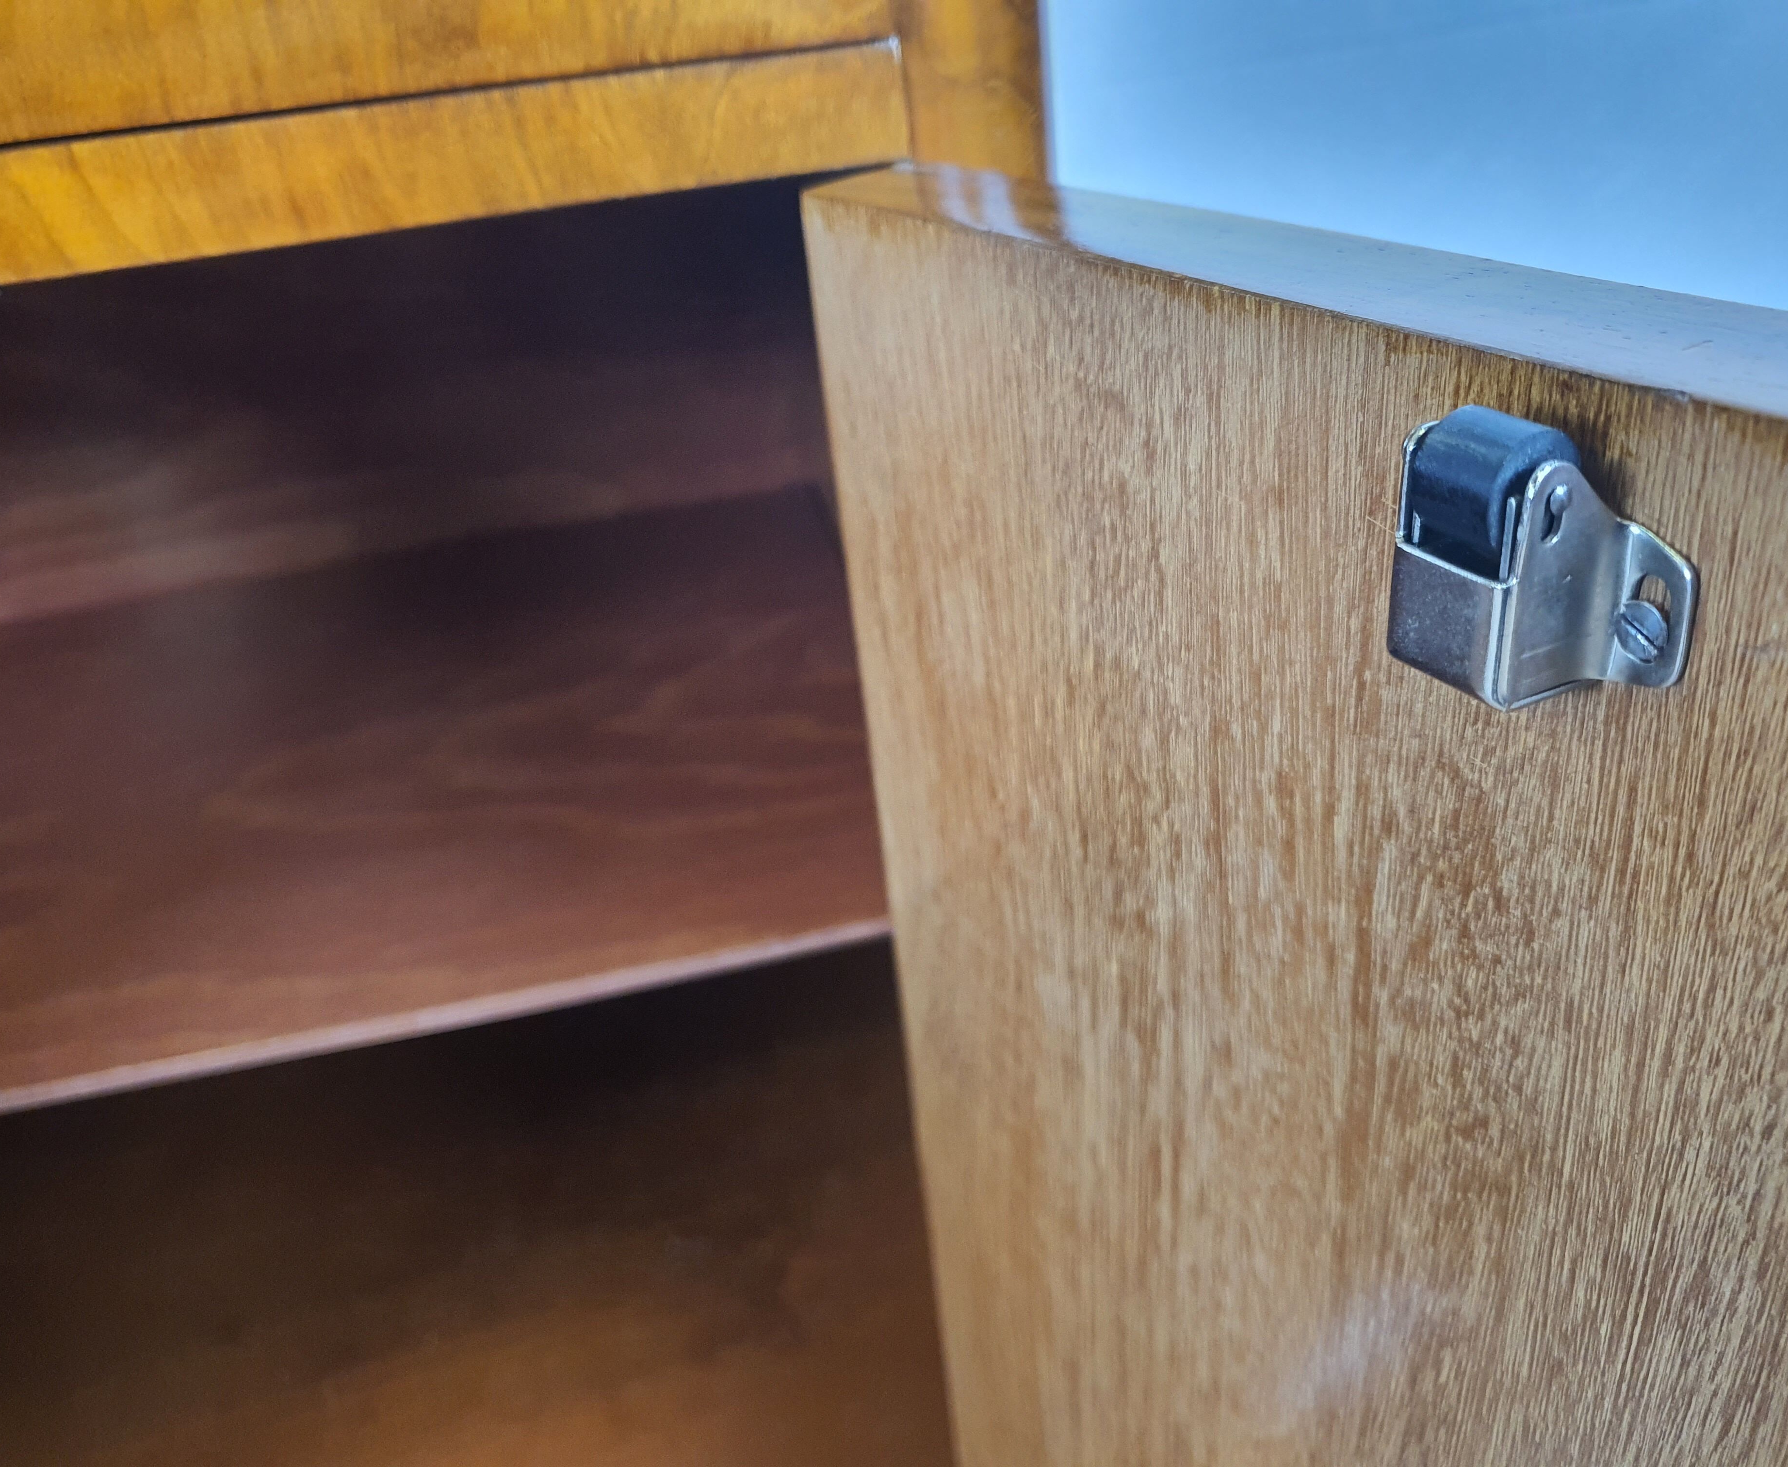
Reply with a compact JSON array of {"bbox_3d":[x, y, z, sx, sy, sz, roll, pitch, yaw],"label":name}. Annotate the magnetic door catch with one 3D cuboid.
[{"bbox_3d":[0.070,-0.022,0.173,0.016,0.031,0.043,-15,27,-18],"label":"magnetic door catch"}]

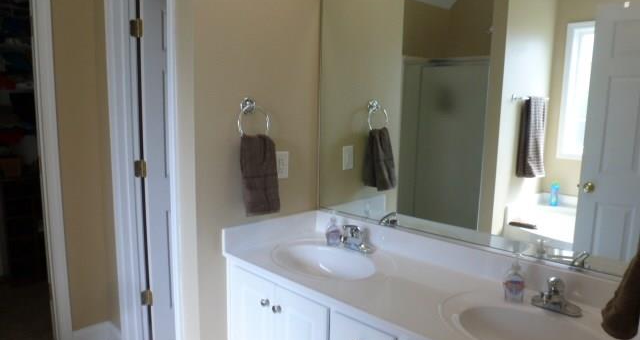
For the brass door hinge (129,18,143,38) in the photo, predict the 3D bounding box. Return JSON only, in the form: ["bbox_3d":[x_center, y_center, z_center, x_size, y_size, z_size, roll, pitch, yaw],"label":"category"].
[{"bbox_3d":[-0.944,-0.734,2.285,0.038,0.090,0.048,9,11,44],"label":"brass door hinge"}]

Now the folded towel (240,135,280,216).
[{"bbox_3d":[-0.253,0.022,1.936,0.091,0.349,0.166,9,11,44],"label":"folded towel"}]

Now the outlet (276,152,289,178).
[{"bbox_3d":[-0.167,-0.021,2.091,0.010,0.125,0.076,9,11,44],"label":"outlet"}]

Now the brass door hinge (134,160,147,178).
[{"bbox_3d":[-0.958,0.001,2.385,0.038,0.089,0.048,9,11,44],"label":"brass door hinge"}]

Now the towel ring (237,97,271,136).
[{"bbox_3d":[-0.286,-0.219,1.900,0.061,0.181,0.167,9,11,44],"label":"towel ring"}]

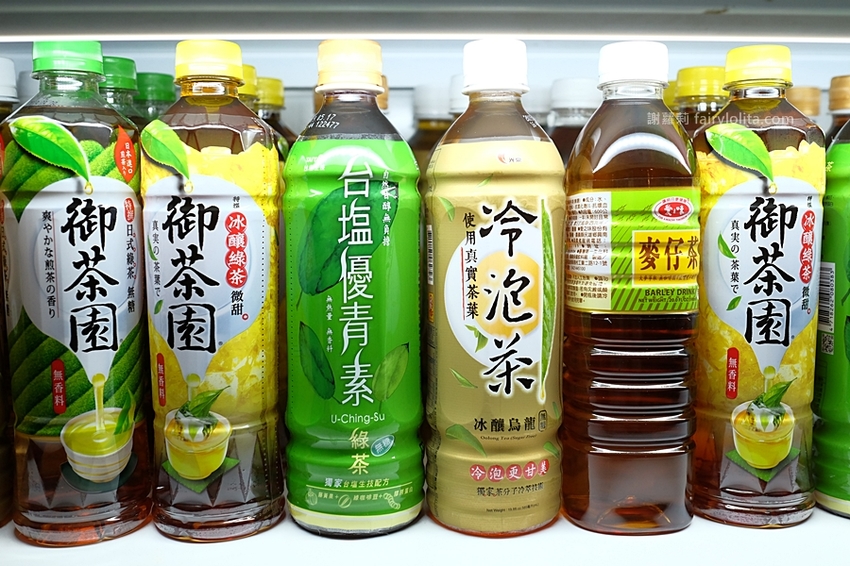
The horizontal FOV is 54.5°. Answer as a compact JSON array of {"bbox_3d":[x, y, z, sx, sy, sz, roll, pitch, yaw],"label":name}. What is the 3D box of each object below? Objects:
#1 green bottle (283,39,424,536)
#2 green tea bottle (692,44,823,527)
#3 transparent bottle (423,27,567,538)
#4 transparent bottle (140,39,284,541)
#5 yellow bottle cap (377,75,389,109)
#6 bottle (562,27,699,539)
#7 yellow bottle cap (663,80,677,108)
[{"bbox_3d":[-0.035,0.002,0.402,0.067,0.230,0.067,-1,5,-5],"label":"green bottle"},{"bbox_3d":[0.163,0.001,0.411,0.063,0.228,0.063,1,5,13],"label":"green tea bottle"},{"bbox_3d":[0.034,0.001,0.402,0.067,0.230,0.067,-1,5,-5],"label":"transparent bottle"},{"bbox_3d":[-0.101,0.003,0.396,0.064,0.229,0.064,0,5,1],"label":"transparent bottle"},{"bbox_3d":[-0.036,-0.111,0.482,0.030,0.021,0.030,0,5,0],"label":"yellow bottle cap"},{"bbox_3d":[0.100,0.002,0.403,0.064,0.229,0.064,0,5,0],"label":"bottle"},{"bbox_3d":[0.155,-0.120,0.525,0.031,0.018,0.031,0,5,0],"label":"yellow bottle cap"}]

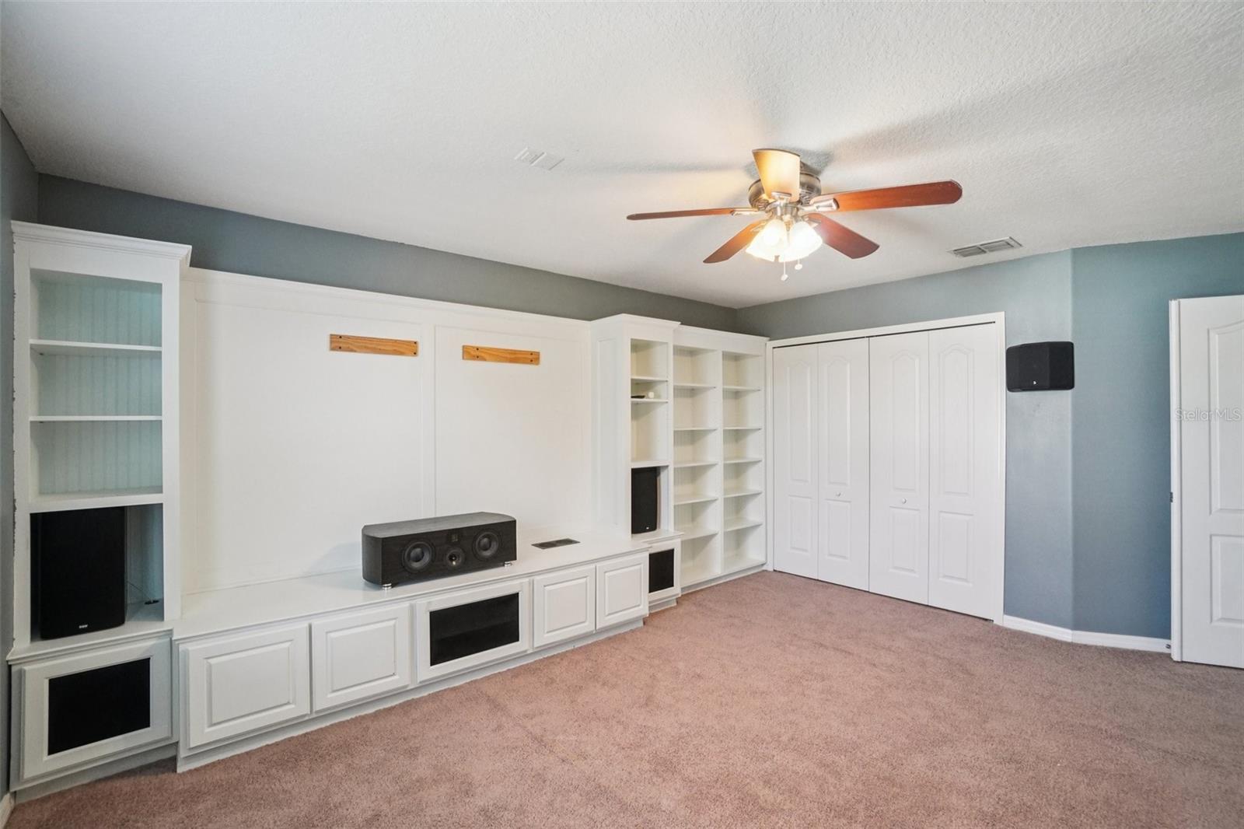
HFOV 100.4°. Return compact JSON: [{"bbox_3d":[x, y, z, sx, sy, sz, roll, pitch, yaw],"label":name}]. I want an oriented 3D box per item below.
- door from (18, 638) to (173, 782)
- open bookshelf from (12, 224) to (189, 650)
[{"bbox_3d":[-1.969,1.093,1.963,0.399,0.398,0.025,0,0,-38],"label":"door"},{"bbox_3d":[-2.157,0.078,2.206,0.505,1.570,0.450,0,0,-38],"label":"open bookshelf"}]

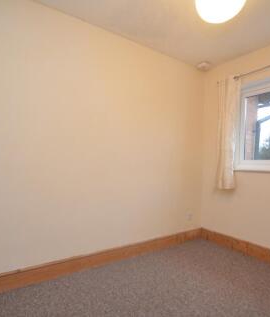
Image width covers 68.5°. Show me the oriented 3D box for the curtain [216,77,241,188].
[{"bbox_3d":[1.134,-0.298,2.427,0.111,1.346,0.274,1,0,-38],"label":"curtain"}]

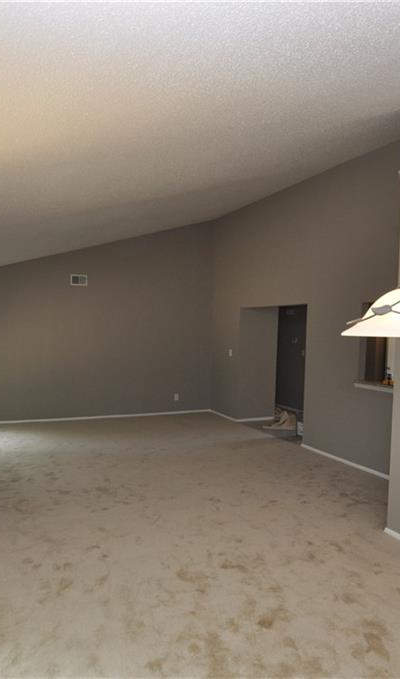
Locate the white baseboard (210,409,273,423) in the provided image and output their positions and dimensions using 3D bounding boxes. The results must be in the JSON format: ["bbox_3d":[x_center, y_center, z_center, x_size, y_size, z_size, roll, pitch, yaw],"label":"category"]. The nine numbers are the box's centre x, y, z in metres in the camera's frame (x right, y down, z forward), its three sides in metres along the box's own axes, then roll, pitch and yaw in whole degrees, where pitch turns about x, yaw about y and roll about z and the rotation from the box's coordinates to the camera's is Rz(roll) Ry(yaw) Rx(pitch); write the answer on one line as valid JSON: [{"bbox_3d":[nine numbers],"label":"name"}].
[{"bbox_3d":[0.805,1.465,8.383,0.825,0.052,0.995,1,2,-27],"label":"white baseboard"}]

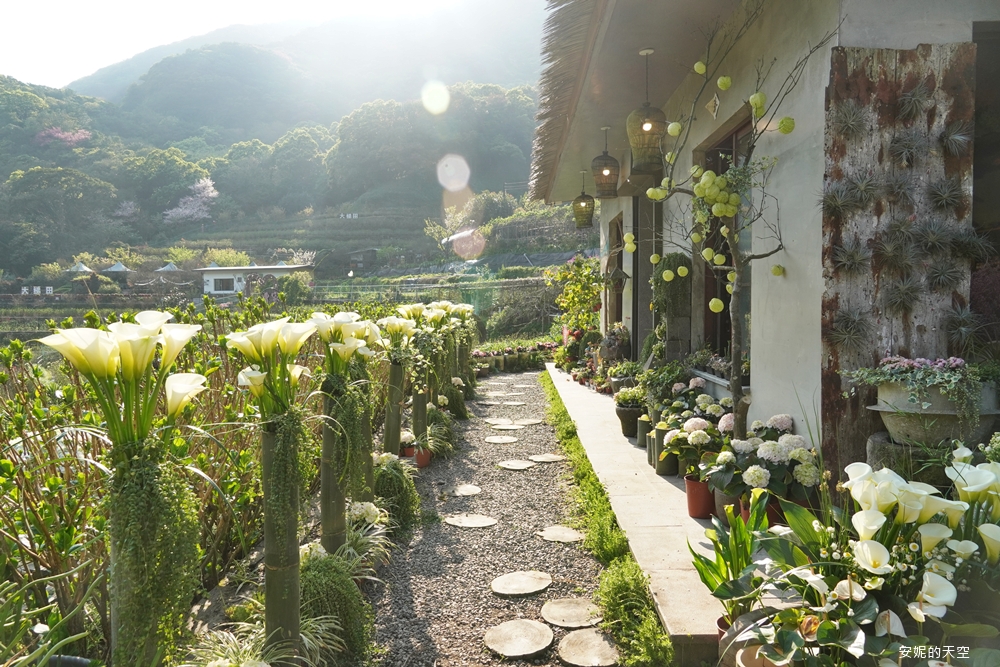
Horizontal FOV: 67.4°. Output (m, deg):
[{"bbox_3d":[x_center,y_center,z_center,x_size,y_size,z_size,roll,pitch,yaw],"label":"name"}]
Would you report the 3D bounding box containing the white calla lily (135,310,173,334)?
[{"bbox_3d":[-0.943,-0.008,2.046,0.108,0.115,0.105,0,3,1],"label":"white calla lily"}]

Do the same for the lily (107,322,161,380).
[{"bbox_3d":[-0.791,0.039,1.620,0.120,0.130,0.110,0,3,2],"label":"lily"}]

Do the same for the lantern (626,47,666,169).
[{"bbox_3d":[1.184,-1.799,6.051,0.326,0.989,0.326,0,3,1],"label":"lantern"}]

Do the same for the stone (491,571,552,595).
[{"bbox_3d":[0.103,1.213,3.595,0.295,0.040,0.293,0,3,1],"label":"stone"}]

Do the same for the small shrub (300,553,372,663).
[{"bbox_3d":[-0.656,1.024,2.947,0.330,0.350,0.330,0,3,2],"label":"small shrub"}]

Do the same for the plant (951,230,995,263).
[{"bbox_3d":[2.614,-0.481,4.150,0.210,0.170,0.170,0,3,1],"label":"plant"}]

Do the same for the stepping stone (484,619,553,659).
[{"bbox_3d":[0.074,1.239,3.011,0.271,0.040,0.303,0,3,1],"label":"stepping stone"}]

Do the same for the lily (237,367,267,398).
[{"bbox_3d":[-0.901,0.178,2.720,0.095,0.110,0.100,2,3,28],"label":"lily"}]

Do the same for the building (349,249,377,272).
[{"bbox_3d":[-15.468,-8.386,85.000,3.600,2.500,3.000,1,3,23],"label":"building"}]

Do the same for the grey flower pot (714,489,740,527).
[{"bbox_3d":[1.210,0.902,3.949,0.155,0.210,0.155,0,3,2],"label":"grey flower pot"}]

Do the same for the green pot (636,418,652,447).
[{"bbox_3d":[1.177,0.796,6.115,0.120,0.220,0.120,0,3,2],"label":"green pot"}]

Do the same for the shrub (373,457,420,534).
[{"bbox_3d":[-0.610,0.949,4.420,0.270,0.410,0.280,0,3,1],"label":"shrub"}]

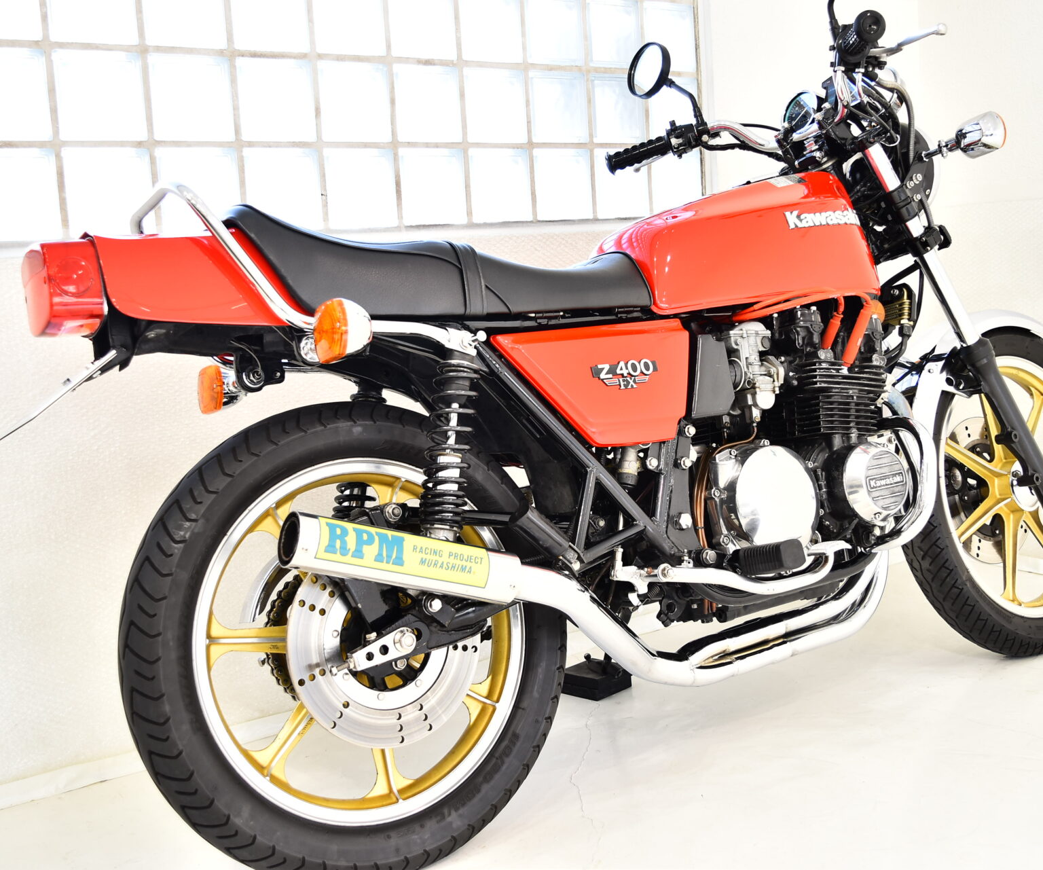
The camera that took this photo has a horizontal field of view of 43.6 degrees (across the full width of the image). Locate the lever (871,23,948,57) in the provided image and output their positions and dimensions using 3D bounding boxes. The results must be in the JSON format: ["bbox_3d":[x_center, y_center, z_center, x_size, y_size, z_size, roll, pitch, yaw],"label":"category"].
[{"bbox_3d":[0.616,-0.625,2.080,0.045,0.026,0.185,-9,6,-16],"label":"lever"}]

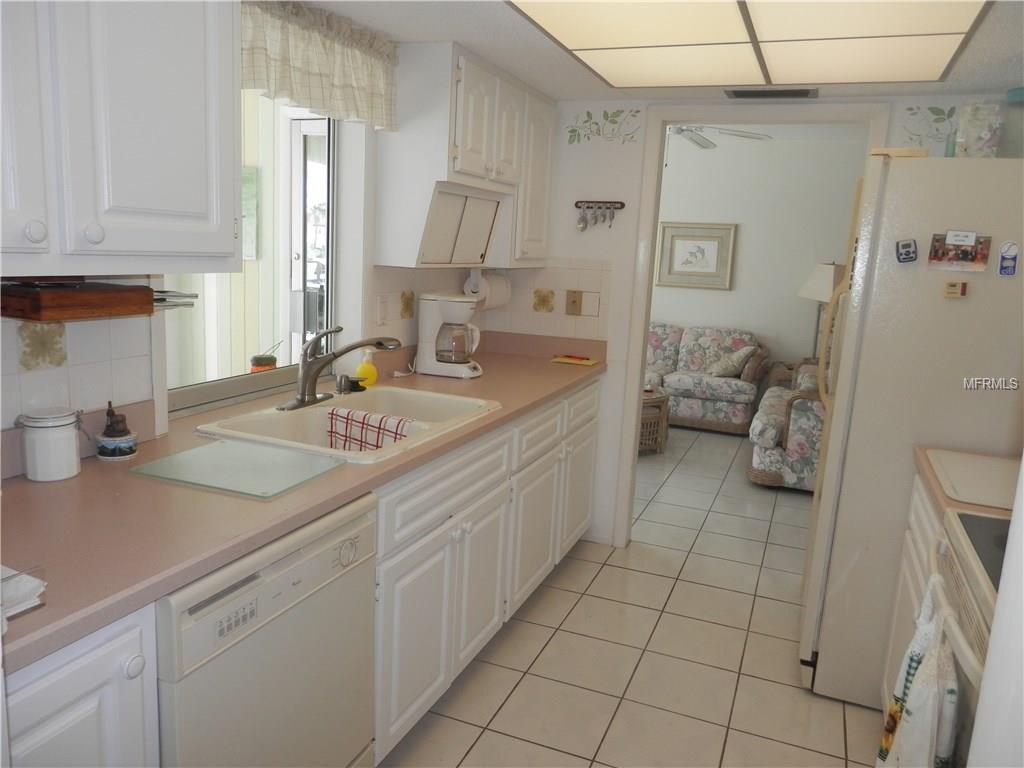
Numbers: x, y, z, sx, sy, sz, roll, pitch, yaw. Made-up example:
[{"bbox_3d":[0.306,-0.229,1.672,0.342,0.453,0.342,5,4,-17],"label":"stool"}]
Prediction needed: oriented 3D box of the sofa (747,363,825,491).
[{"bbox_3d":[2.203,0.192,5.186,0.870,0.820,1.382,7,11,22],"label":"sofa"}]

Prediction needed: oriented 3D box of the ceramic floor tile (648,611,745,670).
[{"bbox_3d":[0.709,0.978,2.813,0.331,0.010,0.331,7,11,22],"label":"ceramic floor tile"}]

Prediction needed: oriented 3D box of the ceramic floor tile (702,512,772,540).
[{"bbox_3d":[1.223,0.782,4.033,0.332,0.010,0.332,7,11,22],"label":"ceramic floor tile"}]

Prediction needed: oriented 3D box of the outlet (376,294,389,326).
[{"bbox_3d":[-0.498,-0.282,2.861,0.009,0.117,0.074,7,11,22],"label":"outlet"}]

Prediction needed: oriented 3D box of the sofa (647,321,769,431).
[{"bbox_3d":[1.448,-0.107,6.661,1.620,0.810,0.880,7,11,22],"label":"sofa"}]

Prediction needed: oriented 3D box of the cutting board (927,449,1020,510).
[{"bbox_3d":[1.258,0.248,1.826,0.360,0.016,0.510,7,11,22],"label":"cutting board"}]

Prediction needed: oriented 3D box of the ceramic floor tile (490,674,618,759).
[{"bbox_3d":[0.140,1.036,2.319,0.332,0.010,0.332,7,11,22],"label":"ceramic floor tile"}]

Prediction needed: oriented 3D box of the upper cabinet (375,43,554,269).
[{"bbox_3d":[-0.150,-0.882,3.117,0.312,0.771,1.042,7,11,22],"label":"upper cabinet"}]

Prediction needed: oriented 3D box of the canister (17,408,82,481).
[{"bbox_3d":[-0.974,0.128,1.568,0.112,0.136,0.104,-4,12,-34],"label":"canister"}]

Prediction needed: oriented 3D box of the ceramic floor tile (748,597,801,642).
[{"bbox_3d":[1.147,0.964,2.989,0.332,0.010,0.332,7,11,22],"label":"ceramic floor tile"}]

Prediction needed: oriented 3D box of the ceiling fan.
[{"bbox_3d":[1.189,-1.915,5.243,1.250,0.380,1.250,7,11,22],"label":"ceiling fan"}]

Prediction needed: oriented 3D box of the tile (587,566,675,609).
[{"bbox_3d":[0.527,0.891,3.238,0.332,0.010,0.332,7,11,22],"label":"tile"}]

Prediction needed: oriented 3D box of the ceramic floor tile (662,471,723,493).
[{"bbox_3d":[1.171,0.643,4.764,0.331,0.010,0.331,7,11,22],"label":"ceramic floor tile"}]

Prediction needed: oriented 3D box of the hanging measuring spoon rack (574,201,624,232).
[{"bbox_3d":[0.403,-0.777,3.453,0.243,0.146,0.035,7,11,22],"label":"hanging measuring spoon rack"}]

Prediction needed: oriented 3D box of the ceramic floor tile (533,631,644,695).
[{"bbox_3d":[0.270,0.990,2.634,0.331,0.010,0.331,7,11,22],"label":"ceramic floor tile"}]

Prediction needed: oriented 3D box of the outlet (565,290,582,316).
[{"bbox_3d":[0.293,-0.384,3.523,0.074,0.117,0.009,7,11,22],"label":"outlet"}]

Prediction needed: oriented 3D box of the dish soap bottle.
[{"bbox_3d":[-0.541,-0.073,2.758,0.085,0.148,0.075,-6,14,-40],"label":"dish soap bottle"}]

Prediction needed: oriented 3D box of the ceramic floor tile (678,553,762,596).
[{"bbox_3d":[0.967,0.879,3.422,0.331,0.010,0.331,7,11,22],"label":"ceramic floor tile"}]

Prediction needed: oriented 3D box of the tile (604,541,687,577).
[{"bbox_3d":[0.656,0.842,3.547,0.331,0.010,0.331,7,11,22],"label":"tile"}]

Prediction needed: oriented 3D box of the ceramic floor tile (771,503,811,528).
[{"bbox_3d":[1.648,0.763,4.176,0.328,0.010,0.328,7,11,22],"label":"ceramic floor tile"}]

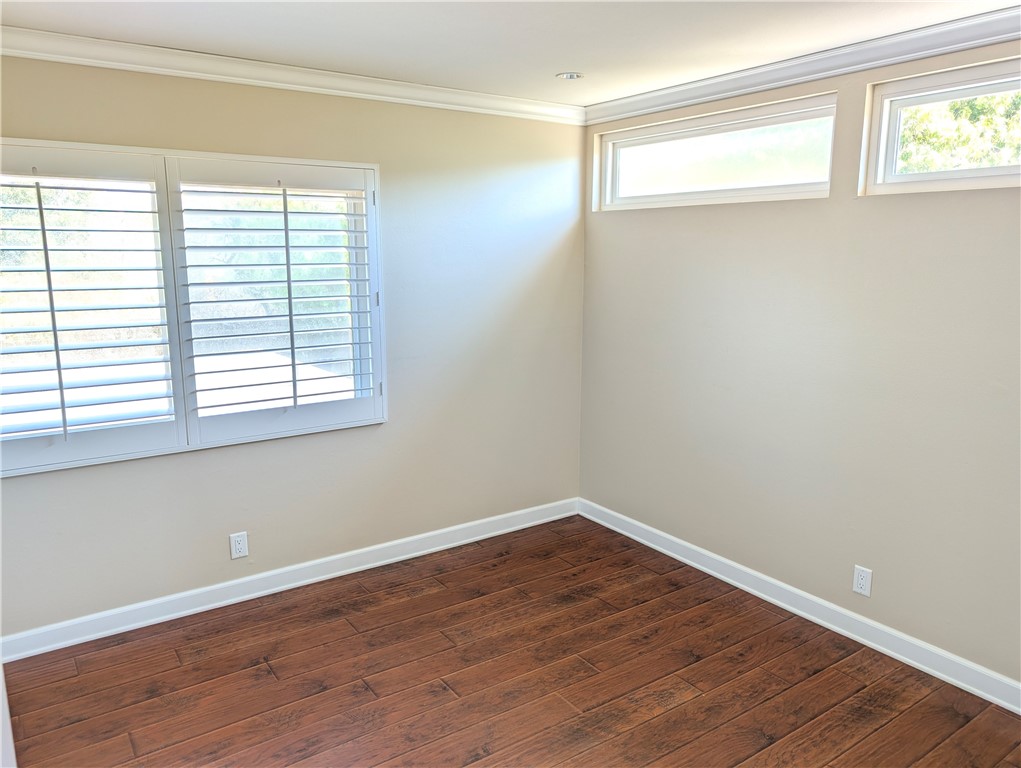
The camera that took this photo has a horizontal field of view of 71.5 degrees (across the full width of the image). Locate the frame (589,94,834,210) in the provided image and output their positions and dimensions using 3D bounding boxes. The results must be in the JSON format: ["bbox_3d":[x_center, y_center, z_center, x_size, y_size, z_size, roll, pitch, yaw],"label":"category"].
[{"bbox_3d":[0.899,-1.056,3.377,0.085,0.410,1.420,-7,13,-34],"label":"frame"}]

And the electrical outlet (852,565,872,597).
[{"bbox_3d":[1.427,0.801,2.873,0.010,0.116,0.072,-7,13,-34],"label":"electrical outlet"}]

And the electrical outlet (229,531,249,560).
[{"bbox_3d":[-1.221,0.732,3.194,0.072,0.116,0.010,-7,13,-34],"label":"electrical outlet"}]

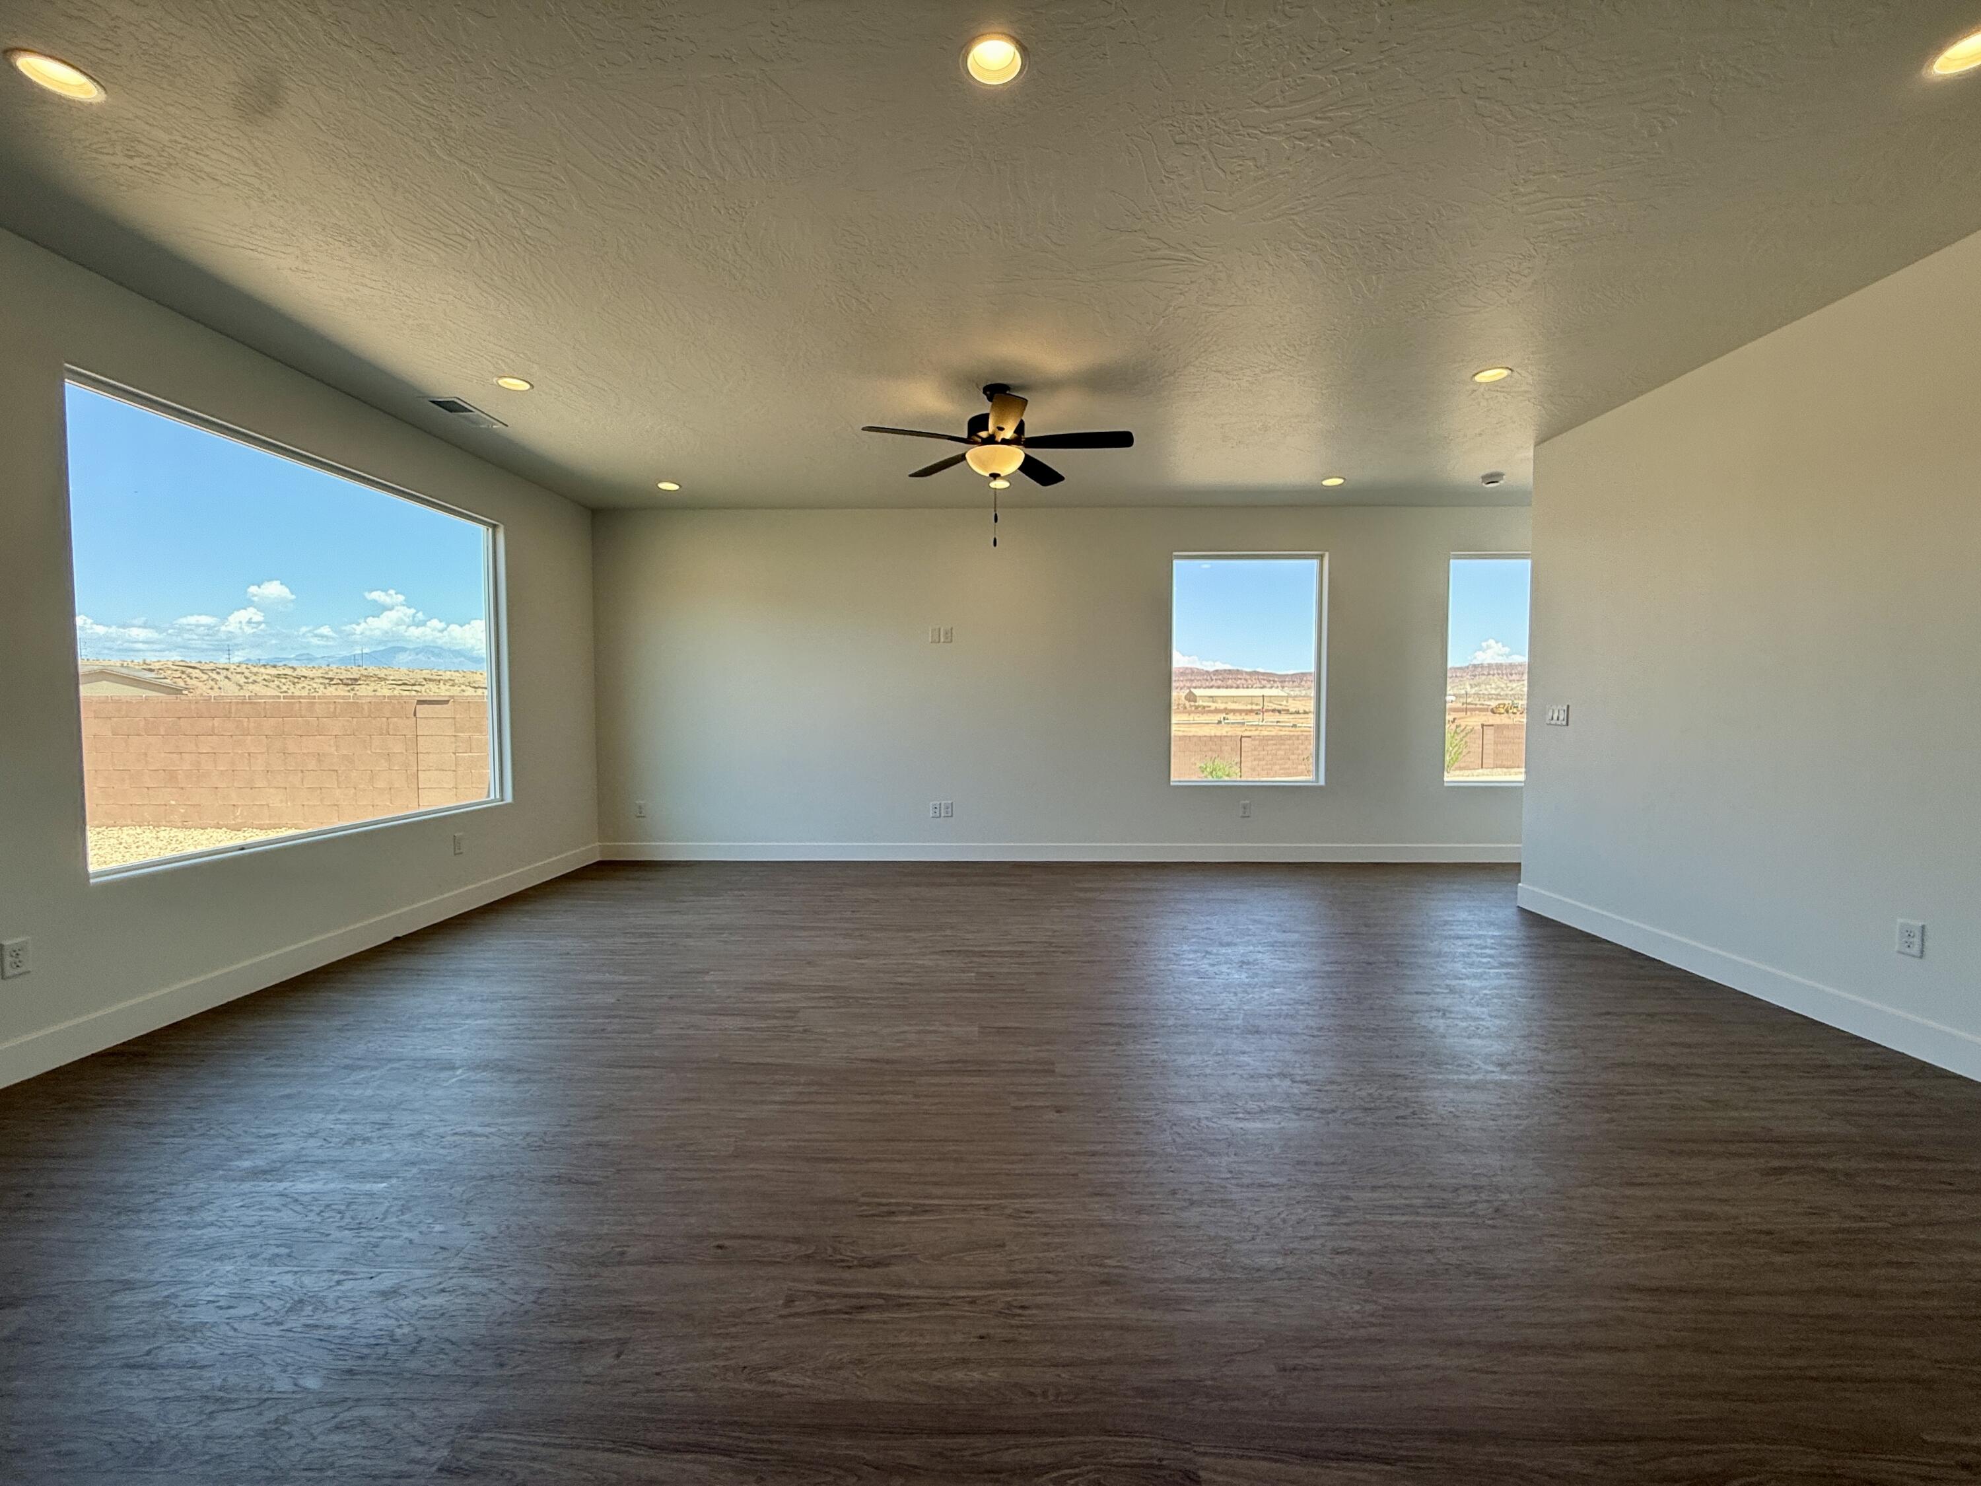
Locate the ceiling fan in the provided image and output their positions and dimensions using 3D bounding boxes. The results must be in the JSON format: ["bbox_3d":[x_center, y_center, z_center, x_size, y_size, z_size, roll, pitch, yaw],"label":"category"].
[{"bbox_3d":[0.030,-1.485,3.859,1.290,0.450,1.290,0,3,1],"label":"ceiling fan"}]

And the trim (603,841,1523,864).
[{"bbox_3d":[0.753,0.862,6.278,7.704,0.145,0.020,0,3,1],"label":"trim"}]

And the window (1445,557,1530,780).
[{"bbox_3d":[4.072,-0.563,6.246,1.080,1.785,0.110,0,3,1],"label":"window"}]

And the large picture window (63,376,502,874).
[{"bbox_3d":[-3.213,-0.454,3.980,0.110,1.780,2.410,0,3,1],"label":"large picture window"}]

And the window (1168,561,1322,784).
[{"bbox_3d":[2.005,-0.562,6.280,1.190,1.785,0.110,0,3,1],"label":"window"}]

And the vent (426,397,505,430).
[{"bbox_3d":[-2.738,-1.709,4.170,0.205,0.030,0.410,0,3,1],"label":"vent"}]

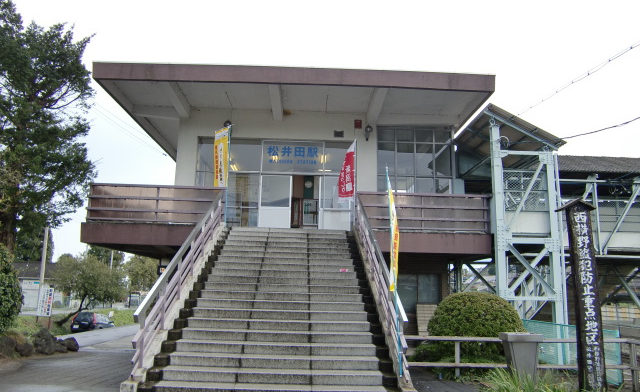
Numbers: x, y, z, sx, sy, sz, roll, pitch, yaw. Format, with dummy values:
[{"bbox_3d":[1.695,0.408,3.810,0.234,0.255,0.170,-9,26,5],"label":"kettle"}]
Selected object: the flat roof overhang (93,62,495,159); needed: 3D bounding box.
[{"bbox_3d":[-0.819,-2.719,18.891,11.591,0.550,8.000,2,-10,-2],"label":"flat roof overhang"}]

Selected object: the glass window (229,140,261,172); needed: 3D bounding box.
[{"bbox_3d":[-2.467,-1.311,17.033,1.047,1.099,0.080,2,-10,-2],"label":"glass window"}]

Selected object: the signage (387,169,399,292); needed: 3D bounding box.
[{"bbox_3d":[1.132,0.586,8.086,0.160,1.850,0.500,-7,-12,21],"label":"signage"}]

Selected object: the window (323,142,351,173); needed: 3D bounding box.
[{"bbox_3d":[0.687,-1.255,17.408,1.072,1.043,0.100,2,-11,-2],"label":"window"}]

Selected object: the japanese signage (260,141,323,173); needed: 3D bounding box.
[{"bbox_3d":[-0.909,-1.310,17.359,2.110,1.109,0.100,2,-11,-2],"label":"japanese signage"}]

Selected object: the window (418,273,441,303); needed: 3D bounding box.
[{"bbox_3d":[3.551,3.035,16.865,0.690,0.978,0.100,2,-10,-2],"label":"window"}]

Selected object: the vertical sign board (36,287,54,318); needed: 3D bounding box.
[{"bbox_3d":[-12.976,5.007,24.500,0.677,1.368,0.070,2,-10,-3],"label":"vertical sign board"}]

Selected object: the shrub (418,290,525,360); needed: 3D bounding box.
[{"bbox_3d":[3.341,2.861,11.137,2.200,1.631,2.100,2,-11,-2],"label":"shrub"}]

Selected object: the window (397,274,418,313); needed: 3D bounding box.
[{"bbox_3d":[2.818,3.171,16.814,0.736,1.229,0.100,2,-10,-2],"label":"window"}]

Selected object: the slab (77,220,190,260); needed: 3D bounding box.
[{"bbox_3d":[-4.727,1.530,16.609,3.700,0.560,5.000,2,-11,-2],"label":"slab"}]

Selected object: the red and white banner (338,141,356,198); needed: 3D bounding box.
[{"bbox_3d":[0.778,-0.707,14.642,0.560,1.740,0.130,-3,-11,26],"label":"red and white banner"}]

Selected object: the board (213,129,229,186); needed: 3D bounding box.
[{"bbox_3d":[-2.869,-0.999,14.981,0.100,1.820,0.620,12,-15,-42],"label":"board"}]

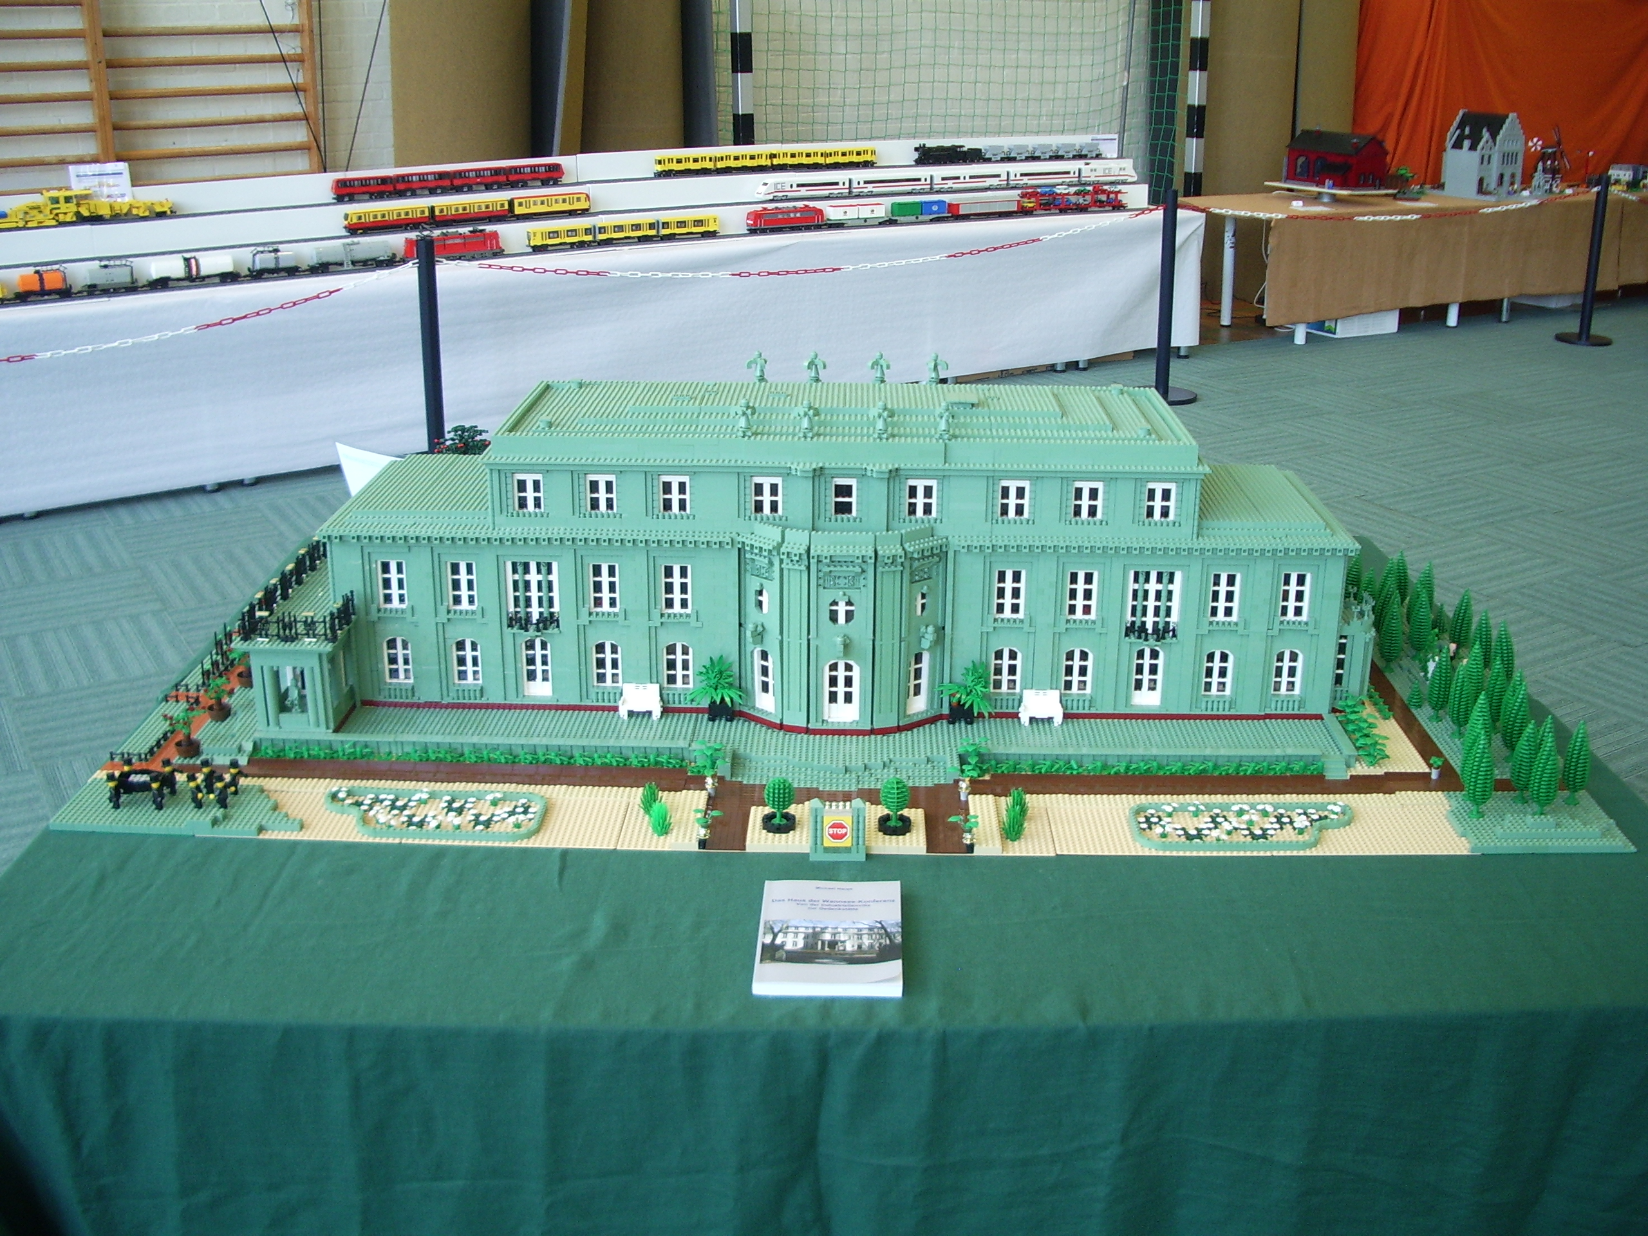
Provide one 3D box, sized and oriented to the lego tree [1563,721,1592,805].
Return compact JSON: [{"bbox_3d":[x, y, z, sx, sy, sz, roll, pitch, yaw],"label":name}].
[{"bbox_3d":[0.902,0.173,1.994,0.033,0.106,0.033,0,20,-1],"label":"lego tree"}]

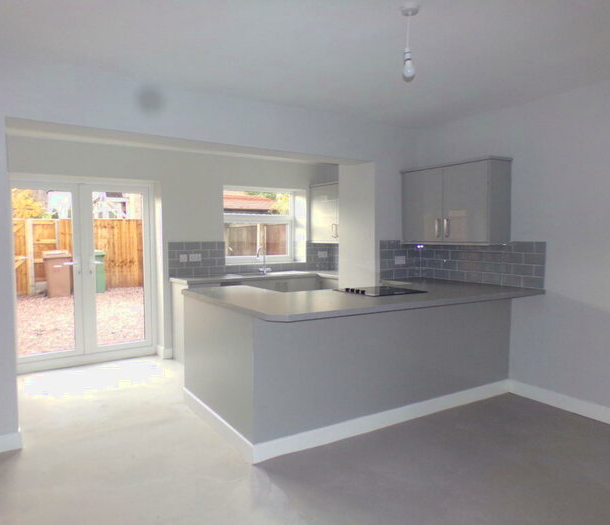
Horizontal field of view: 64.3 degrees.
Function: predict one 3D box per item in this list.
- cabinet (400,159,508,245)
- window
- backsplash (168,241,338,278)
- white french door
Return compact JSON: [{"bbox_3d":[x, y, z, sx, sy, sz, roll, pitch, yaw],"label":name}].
[{"bbox_3d":[1.437,-0.564,4.748,0.310,0.783,1.090,-2,4,-33],"label":"cabinet"},{"bbox_3d":[-0.635,-0.471,6.420,1.189,0.990,0.070,-2,4,-33],"label":"window"},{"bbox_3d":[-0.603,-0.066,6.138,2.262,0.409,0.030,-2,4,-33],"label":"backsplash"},{"bbox_3d":[-2.426,0.120,5.292,1.578,2.016,0.070,-2,4,-33],"label":"white french door"}]

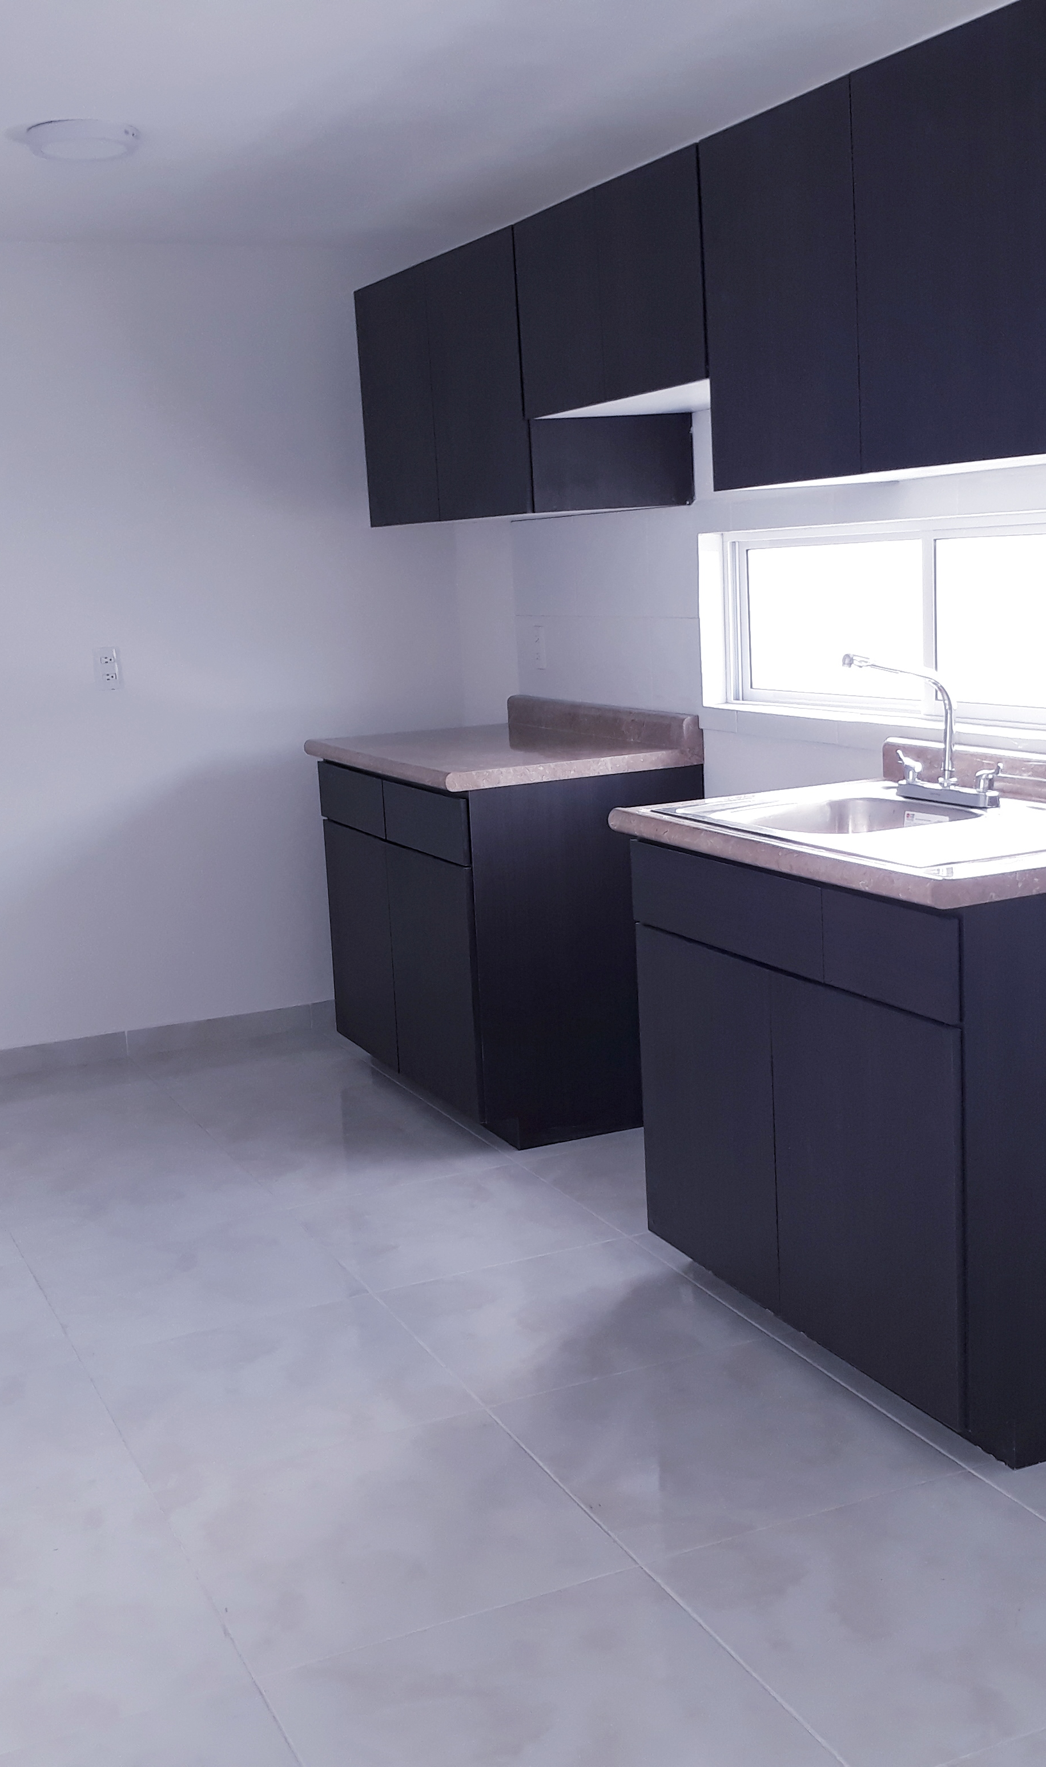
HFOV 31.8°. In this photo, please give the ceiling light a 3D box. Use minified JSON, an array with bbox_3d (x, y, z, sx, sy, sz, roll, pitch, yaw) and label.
[{"bbox_3d":[-0.862,-1.466,3.637,0.230,0.040,0.230,-8,12,-24],"label":"ceiling light"}]

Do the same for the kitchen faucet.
[{"bbox_3d":[0.675,-0.272,3.231,0.250,0.273,0.295,-8,12,-24],"label":"kitchen faucet"}]

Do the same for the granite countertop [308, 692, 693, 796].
[{"bbox_3d":[-0.088,-0.377,4.729,0.663,0.114,1.030,-8,12,-24],"label":"granite countertop"}]

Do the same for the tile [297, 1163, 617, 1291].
[{"bbox_3d":[-0.153,0.726,3.931,0.561,0.010,0.547,-8,12,-24],"label":"tile"}]

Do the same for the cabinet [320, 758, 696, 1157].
[{"bbox_3d":[-0.048,0.104,4.833,0.621,0.872,1.034,-8,12,-24],"label":"cabinet"}]

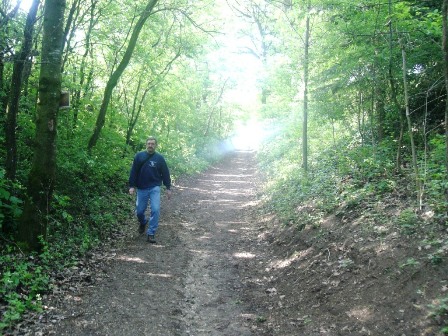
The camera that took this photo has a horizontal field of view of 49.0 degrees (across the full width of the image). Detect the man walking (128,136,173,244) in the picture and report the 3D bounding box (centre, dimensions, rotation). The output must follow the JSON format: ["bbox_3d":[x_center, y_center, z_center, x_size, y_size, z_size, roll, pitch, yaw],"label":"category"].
[{"bbox_3d":[-1.250,0.365,8.350,0.730,1.750,0.680,0,3,-5],"label":"man walking"}]

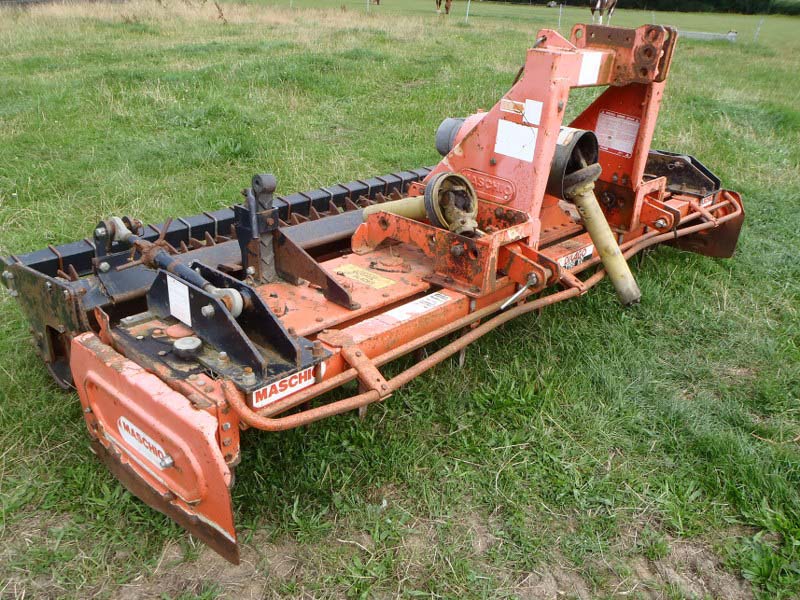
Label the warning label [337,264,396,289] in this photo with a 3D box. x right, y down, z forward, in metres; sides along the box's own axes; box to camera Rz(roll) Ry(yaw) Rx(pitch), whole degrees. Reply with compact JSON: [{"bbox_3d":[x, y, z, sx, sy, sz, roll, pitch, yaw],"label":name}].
[{"bbox_3d":[-0.116,-0.077,2.102,0.211,0.004,0.085,24,32,39],"label":"warning label"}]

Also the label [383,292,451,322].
[{"bbox_3d":[0.055,0.018,1.907,0.069,0.004,0.240,24,32,39],"label":"label"}]

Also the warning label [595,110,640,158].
[{"bbox_3d":[0.878,-0.676,2.632,0.177,0.157,0.004,28,35,36],"label":"warning label"}]

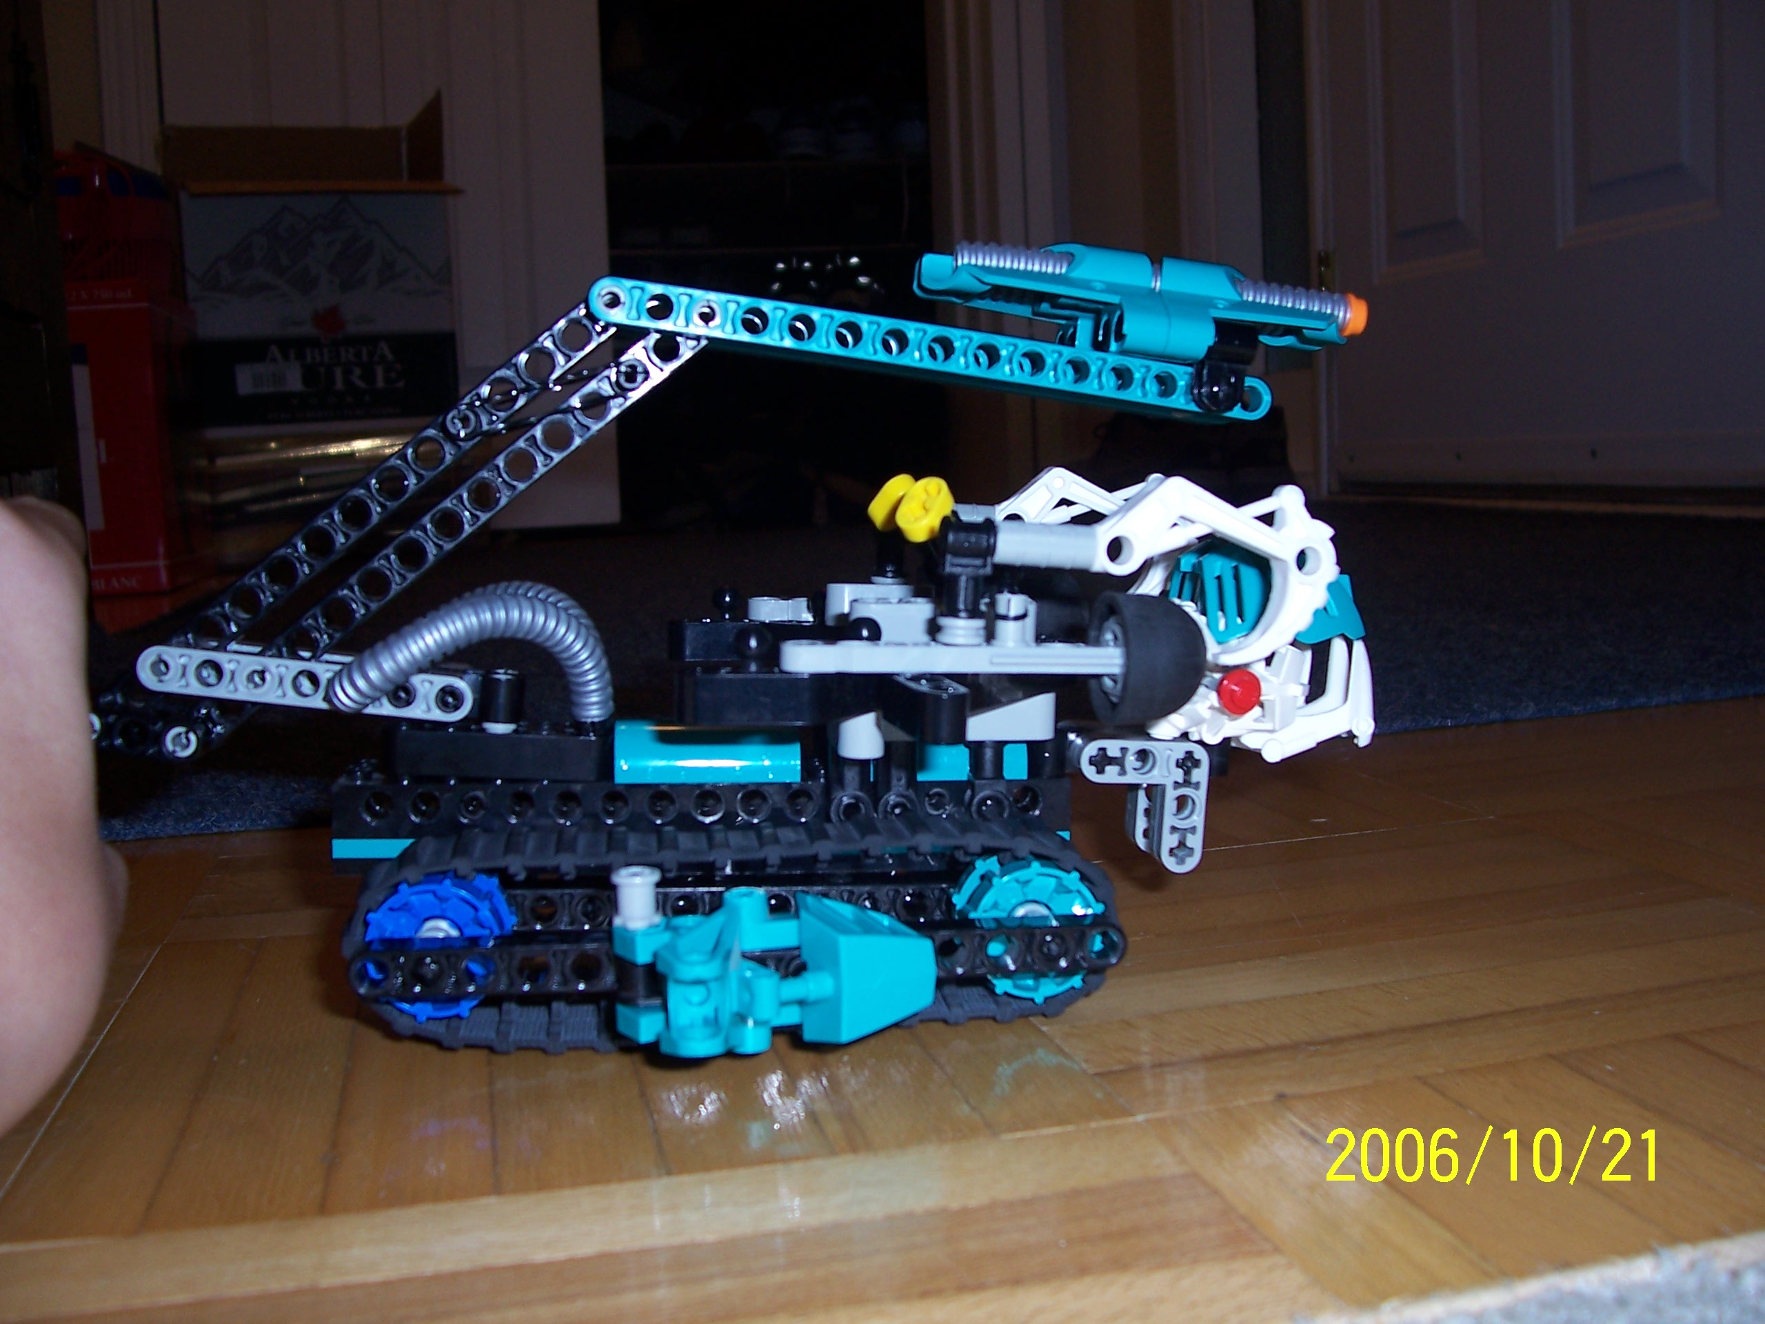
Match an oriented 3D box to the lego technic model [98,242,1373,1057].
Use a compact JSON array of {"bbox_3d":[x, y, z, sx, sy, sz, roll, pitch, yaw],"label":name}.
[{"bbox_3d":[-0.026,-0.010,0.311,0.242,0.128,0.142,-3,6,-8],"label":"lego technic model"}]

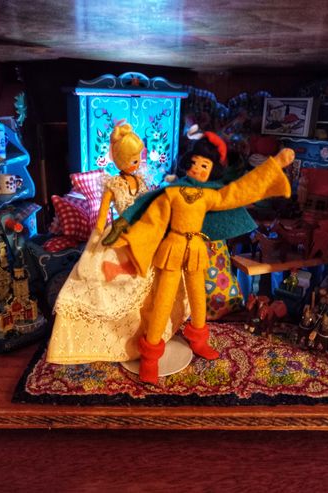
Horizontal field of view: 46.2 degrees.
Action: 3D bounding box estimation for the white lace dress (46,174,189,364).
[{"bbox_3d":[-0.041,0.013,0.413,0.153,0.174,0.122,-8,20,-27],"label":"white lace dress"}]

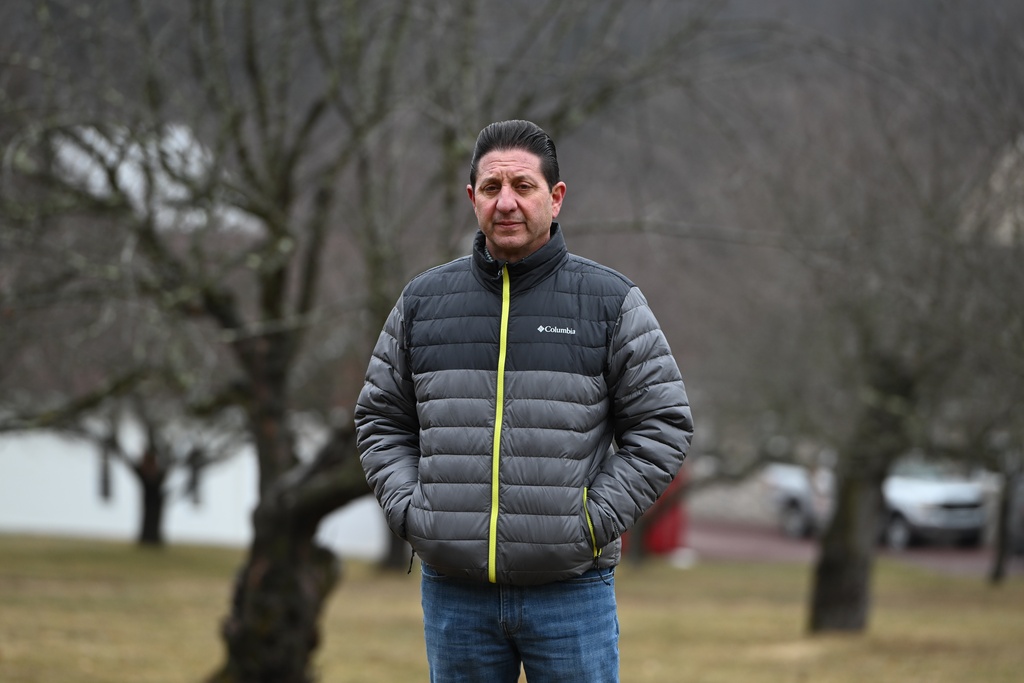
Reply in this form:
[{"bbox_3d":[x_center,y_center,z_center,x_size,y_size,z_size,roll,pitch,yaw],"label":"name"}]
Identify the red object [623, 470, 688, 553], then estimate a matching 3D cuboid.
[{"bbox_3d":[2.150,2.830,97.000,1.800,1.550,1.700,0,-2,0],"label":"red object"}]

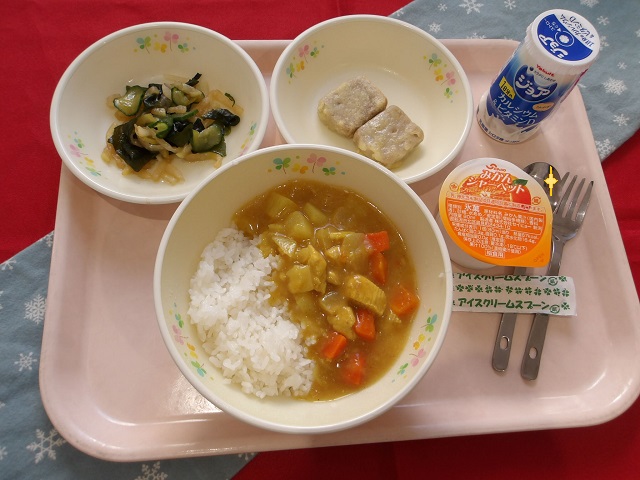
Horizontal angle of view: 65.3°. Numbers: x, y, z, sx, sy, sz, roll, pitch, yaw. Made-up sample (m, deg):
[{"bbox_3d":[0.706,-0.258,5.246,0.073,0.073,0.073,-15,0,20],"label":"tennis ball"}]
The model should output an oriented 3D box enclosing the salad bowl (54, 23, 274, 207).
[{"bbox_3d":[-0.107,-0.081,0.354,0.142,0.046,0.142,0,70,-4],"label":"salad bowl"}]

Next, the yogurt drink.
[{"bbox_3d":[0.154,-0.114,0.361,0.051,0.090,0.051,1,70,-4],"label":"yogurt drink"}]

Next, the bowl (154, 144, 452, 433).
[{"bbox_3d":[-0.010,0.029,0.312,0.169,0.061,0.169,1,70,-4],"label":"bowl"}]

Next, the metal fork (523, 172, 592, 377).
[{"bbox_3d":[0.166,0.023,0.351,0.023,0.018,0.155,21,70,4],"label":"metal fork"}]

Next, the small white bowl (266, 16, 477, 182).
[{"bbox_3d":[0.035,-0.093,0.369,0.142,0.046,0.142,0,70,-4],"label":"small white bowl"}]

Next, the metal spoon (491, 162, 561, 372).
[{"bbox_3d":[0.145,0.013,0.353,0.034,0.018,0.163,18,70,2],"label":"metal spoon"}]

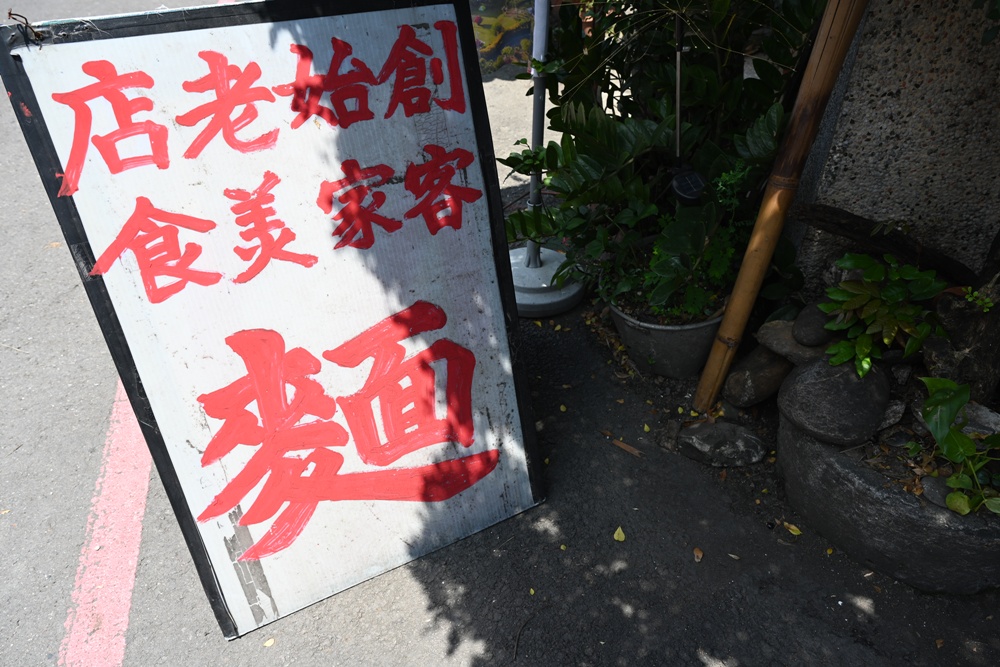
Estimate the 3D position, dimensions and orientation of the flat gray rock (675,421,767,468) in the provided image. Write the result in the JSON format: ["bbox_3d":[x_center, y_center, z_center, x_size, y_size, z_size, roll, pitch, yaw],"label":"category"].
[{"bbox_3d":[0.497,0.249,1.503,0.197,0.075,0.120,1,35,2],"label":"flat gray rock"}]

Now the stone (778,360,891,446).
[{"bbox_3d":[0.630,0.130,1.260,0.195,0.130,0.180,5,35,8],"label":"stone"}]

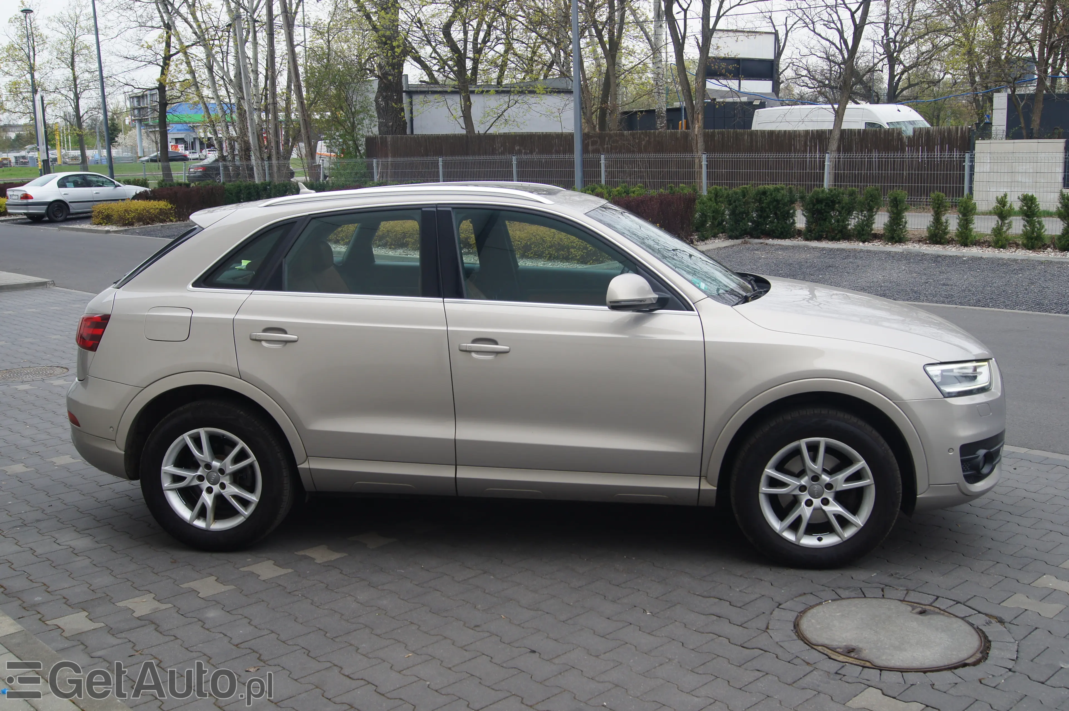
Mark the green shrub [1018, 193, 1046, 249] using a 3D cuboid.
[{"bbox_3d":[7.355,-1.986,17.100,0.420,0.830,0.420,3,11,23],"label":"green shrub"}]

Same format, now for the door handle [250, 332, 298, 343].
[{"bbox_3d":[-1.105,-0.078,4.926,0.206,0.035,0.050,2,11,8],"label":"door handle"}]

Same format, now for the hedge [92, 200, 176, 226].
[{"bbox_3d":[-11.316,-4.063,32.754,1.600,0.620,1.600,8,14,40],"label":"hedge"}]

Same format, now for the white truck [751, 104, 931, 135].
[{"bbox_3d":[9.330,-6.047,33.800,2.030,2.650,6.500,-10,13,-40],"label":"white truck"}]

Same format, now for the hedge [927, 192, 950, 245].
[{"bbox_3d":[6.326,-2.144,18.150,0.370,0.840,0.370,2,11,19],"label":"hedge"}]

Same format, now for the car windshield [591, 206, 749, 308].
[{"bbox_3d":[0.672,-0.507,5.506,0.837,0.120,1.380,34,13,1],"label":"car windshield"}]

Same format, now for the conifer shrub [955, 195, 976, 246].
[{"bbox_3d":[6.492,-2.040,17.400,0.310,0.770,0.310,-11,14,-42],"label":"conifer shrub"}]

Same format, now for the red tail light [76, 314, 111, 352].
[{"bbox_3d":[-1.986,-0.138,5.266,0.300,0.175,0.380,0,10,7],"label":"red tail light"}]

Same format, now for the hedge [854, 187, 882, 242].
[{"bbox_3d":[5.334,-2.255,18.500,0.440,0.880,0.440,-11,14,-42],"label":"hedge"}]

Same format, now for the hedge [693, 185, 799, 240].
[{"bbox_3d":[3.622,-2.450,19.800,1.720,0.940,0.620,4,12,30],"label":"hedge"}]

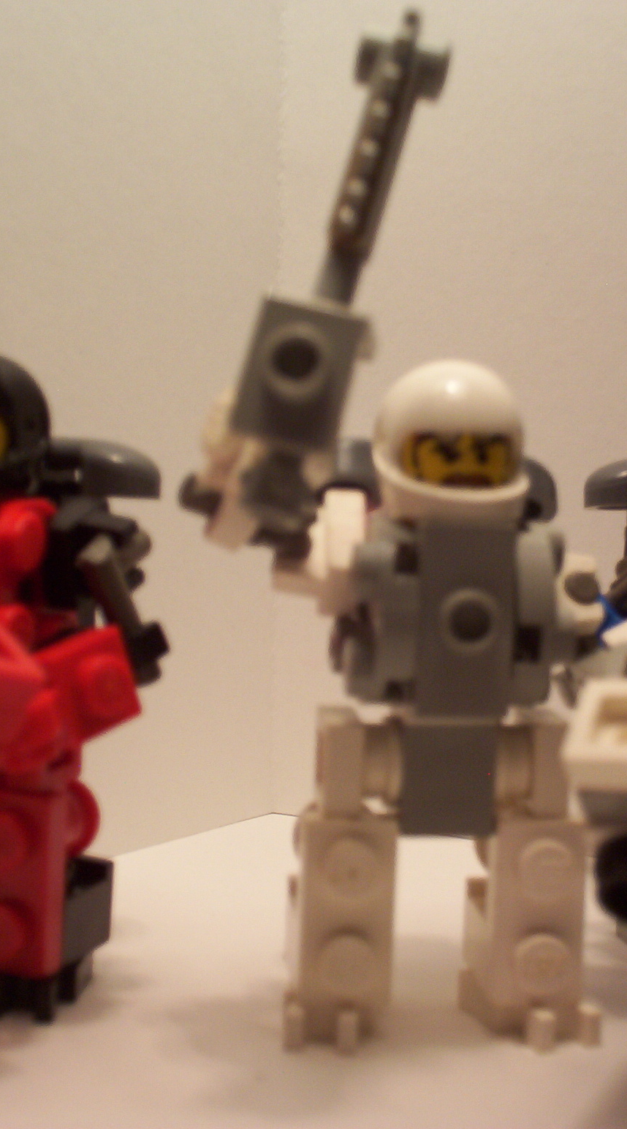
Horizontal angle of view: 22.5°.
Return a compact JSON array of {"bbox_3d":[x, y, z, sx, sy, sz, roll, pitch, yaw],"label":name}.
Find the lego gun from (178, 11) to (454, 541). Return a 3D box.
[{"bbox_3d":[0.001,-0.022,0.122,0.011,0.043,0.009,17,-5,0],"label":"lego gun"}]

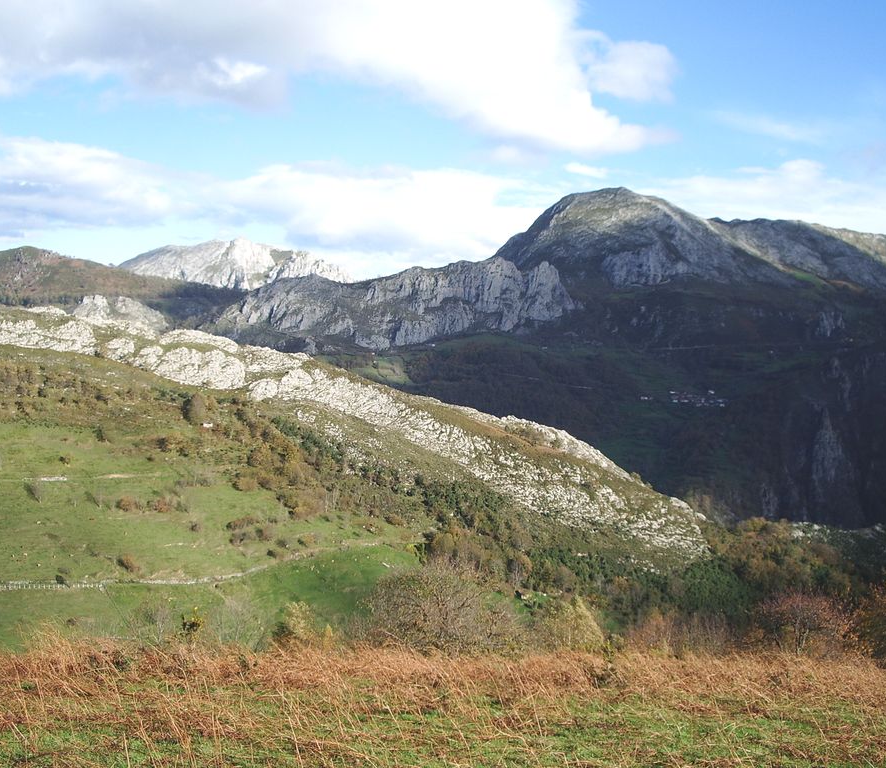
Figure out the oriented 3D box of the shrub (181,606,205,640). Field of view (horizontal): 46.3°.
[{"bbox_3d":[-3.856,3.724,16.000,0.371,0.534,0.380,0,2,0],"label":"shrub"}]

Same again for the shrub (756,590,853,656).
[{"bbox_3d":[7.312,4.898,21.000,1.947,1.250,1.700,0,2,0],"label":"shrub"}]

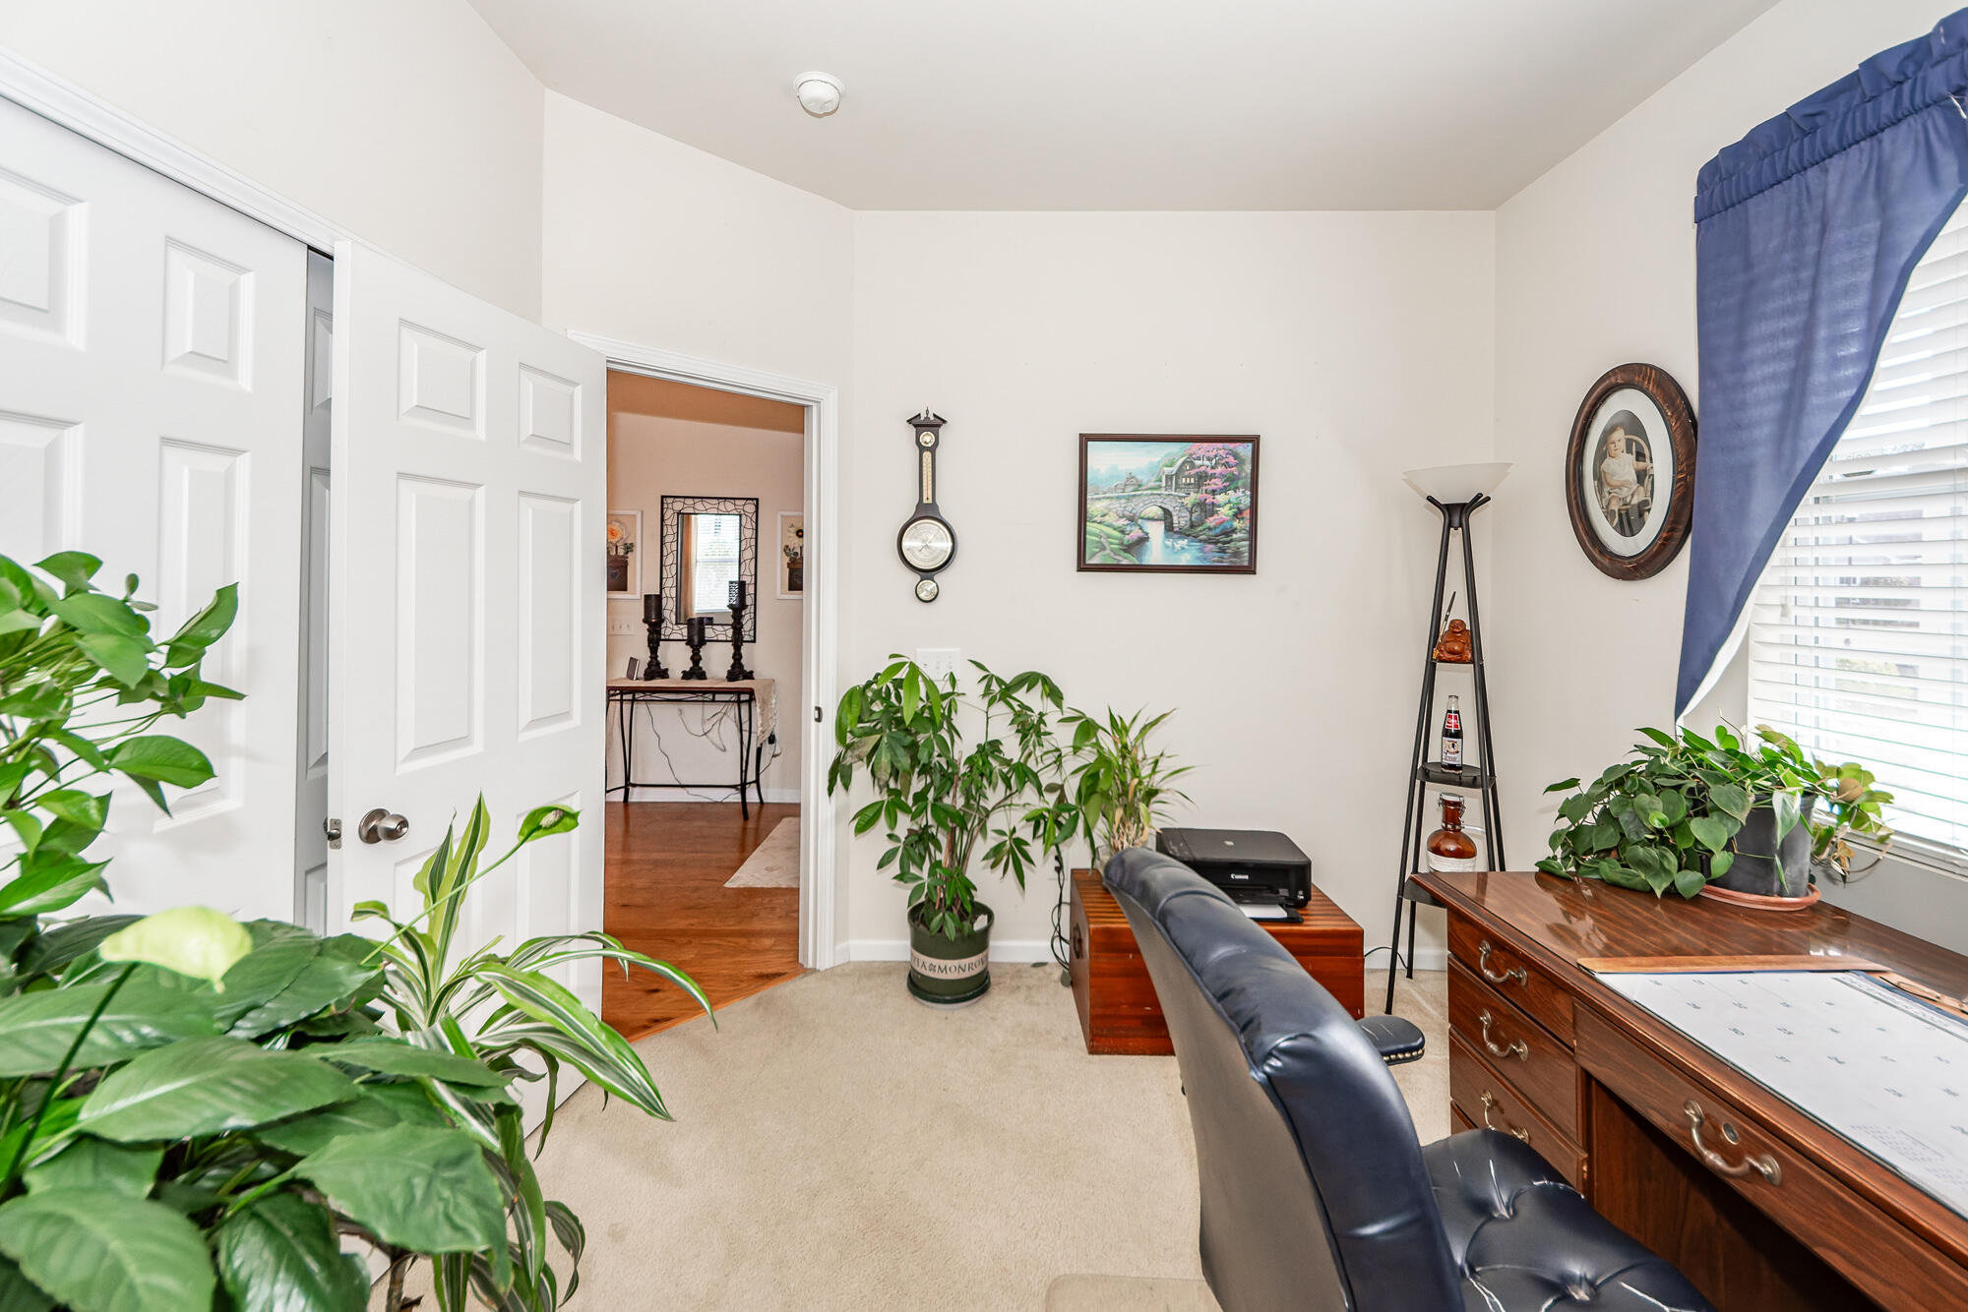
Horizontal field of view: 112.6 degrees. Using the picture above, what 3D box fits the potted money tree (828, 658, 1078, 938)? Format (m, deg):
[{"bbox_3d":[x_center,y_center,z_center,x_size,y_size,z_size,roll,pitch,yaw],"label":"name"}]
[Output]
[{"bbox_3d":[-0.105,0.465,2.150,0.810,0.950,0.580,0,5,0],"label":"potted money tree"}]

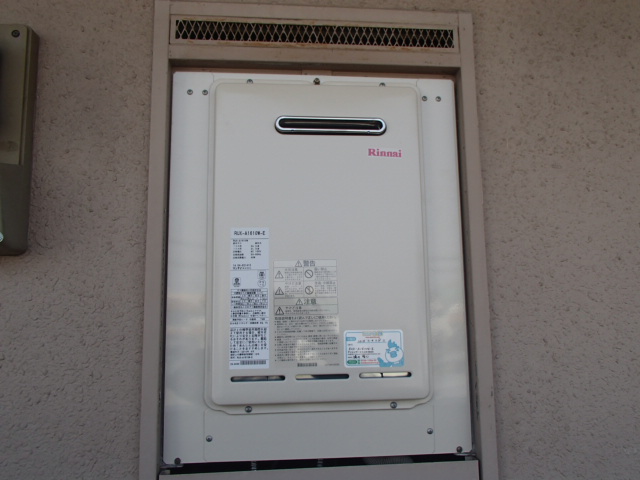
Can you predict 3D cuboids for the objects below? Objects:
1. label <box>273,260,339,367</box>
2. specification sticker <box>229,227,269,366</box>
[{"bbox_3d":[-0.020,0.110,0.783,0.098,0.158,0.004,0,-8,-5],"label":"label"},{"bbox_3d":[-0.105,0.086,0.779,0.058,0.210,0.004,0,-8,-5],"label":"specification sticker"}]

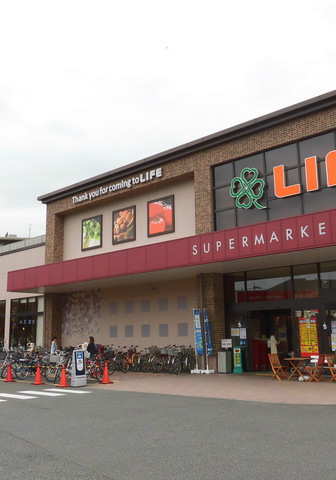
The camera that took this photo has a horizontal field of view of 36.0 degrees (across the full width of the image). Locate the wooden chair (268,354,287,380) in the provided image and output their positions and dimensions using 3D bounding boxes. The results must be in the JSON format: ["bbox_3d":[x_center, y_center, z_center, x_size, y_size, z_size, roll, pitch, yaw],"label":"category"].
[{"bbox_3d":[3.849,4.389,17.882,0.540,0.865,0.460,-11,-15,43],"label":"wooden chair"}]

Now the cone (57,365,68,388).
[{"bbox_3d":[-3.362,4.399,16.733,0.380,0.700,0.380,5,-12,-28],"label":"cone"}]

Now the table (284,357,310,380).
[{"bbox_3d":[4.443,4.378,17.427,0.730,0.700,0.700,-11,-15,43],"label":"table"}]

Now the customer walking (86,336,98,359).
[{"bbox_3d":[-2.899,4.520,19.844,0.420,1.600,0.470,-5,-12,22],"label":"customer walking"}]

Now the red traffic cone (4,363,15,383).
[{"bbox_3d":[-5.942,4.966,19.451,0.380,0.700,0.380,6,-13,-33],"label":"red traffic cone"}]

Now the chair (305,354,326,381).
[{"bbox_3d":[4.856,4.192,16.924,0.540,0.865,0.460,-11,-15,43],"label":"chair"}]

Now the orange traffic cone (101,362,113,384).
[{"bbox_3d":[-2.079,4.496,17.526,0.380,0.700,0.380,-11,-15,43],"label":"orange traffic cone"}]

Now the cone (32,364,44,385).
[{"bbox_3d":[-4.575,4.775,18.405,0.380,0.700,0.380,-11,-15,43],"label":"cone"}]

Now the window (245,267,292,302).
[{"bbox_3d":[4.217,1.884,21.594,2.222,1.341,0.100,-11,-14,43],"label":"window"}]

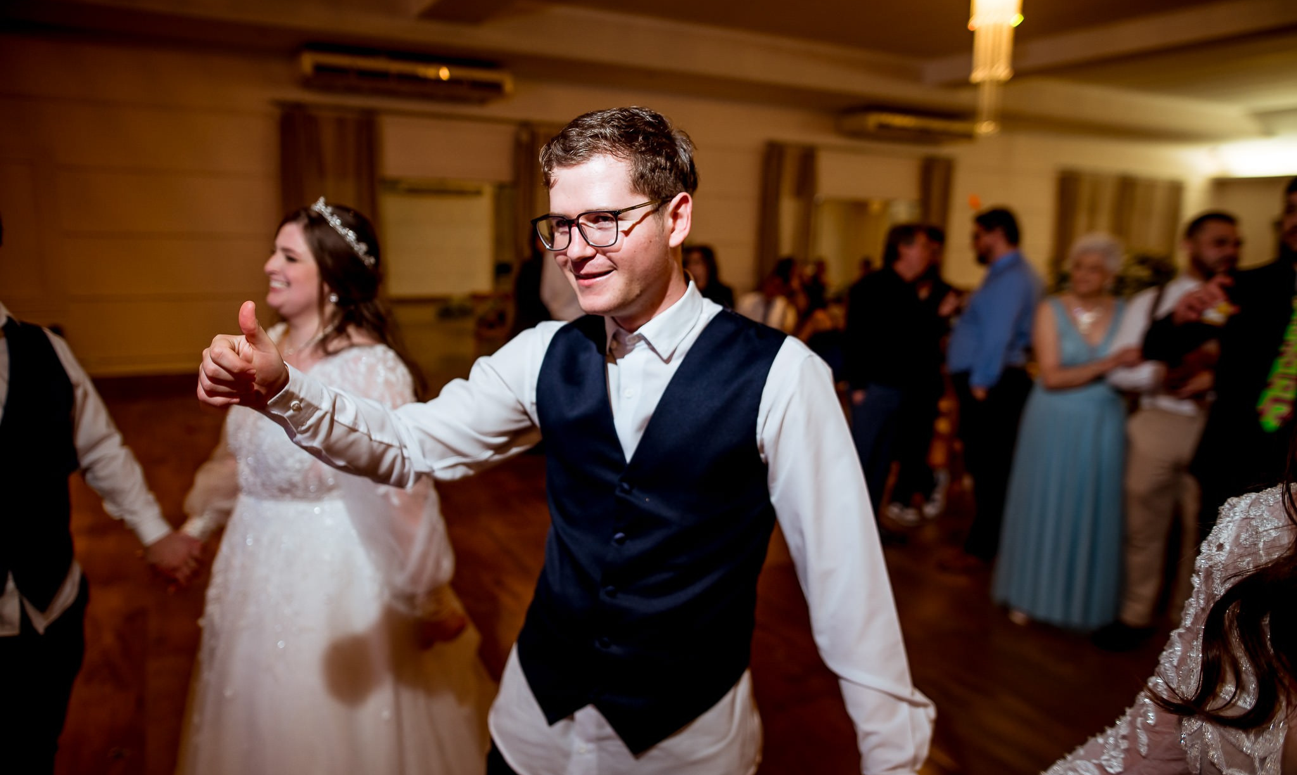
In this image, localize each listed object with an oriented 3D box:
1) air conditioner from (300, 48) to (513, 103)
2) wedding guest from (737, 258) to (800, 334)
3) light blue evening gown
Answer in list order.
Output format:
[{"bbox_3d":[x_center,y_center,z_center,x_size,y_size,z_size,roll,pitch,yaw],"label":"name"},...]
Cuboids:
[{"bbox_3d":[-2.113,-2.668,7.468,1.690,0.225,0.570,-4,12,-28],"label":"air conditioner"},{"bbox_3d":[1.268,-0.486,7.699,0.650,1.327,0.500,-7,14,-38],"label":"wedding guest"},{"bbox_3d":[1.685,0.285,3.570,0.510,1.350,0.440,5,11,17],"label":"light blue evening gown"}]

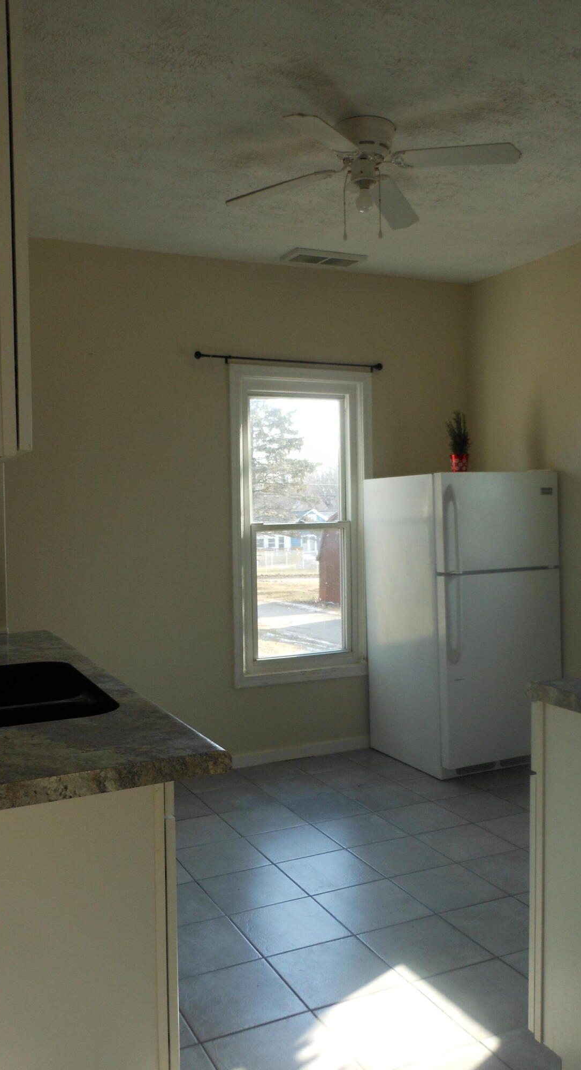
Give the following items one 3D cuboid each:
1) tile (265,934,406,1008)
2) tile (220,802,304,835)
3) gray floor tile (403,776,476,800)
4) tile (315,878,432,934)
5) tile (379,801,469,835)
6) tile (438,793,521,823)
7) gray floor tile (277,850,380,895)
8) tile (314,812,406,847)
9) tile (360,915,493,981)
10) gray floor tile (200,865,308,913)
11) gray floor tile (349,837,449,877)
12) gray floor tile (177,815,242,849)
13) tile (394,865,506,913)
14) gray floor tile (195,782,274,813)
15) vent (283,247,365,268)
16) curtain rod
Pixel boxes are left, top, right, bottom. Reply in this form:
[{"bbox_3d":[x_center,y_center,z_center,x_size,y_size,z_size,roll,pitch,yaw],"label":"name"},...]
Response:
[{"bbox_3d":[0.128,1.256,2.489,0.303,0.010,0.303,-2,2,-25],"label":"tile"},{"bbox_3d":[-0.117,1.229,3.730,0.303,0.010,0.303,-2,2,-25],"label":"tile"},{"bbox_3d":[0.717,1.211,4.140,0.303,0.010,0.303,-2,2,-25],"label":"gray floor tile"},{"bbox_3d":[0.272,1.237,2.881,0.302,0.010,0.302,-1,2,-25],"label":"tile"},{"bbox_3d":[0.570,1.224,3.730,0.303,0.010,0.303,-2,2,-25],"label":"tile"},{"bbox_3d":[0.836,1.205,3.824,0.302,0.010,0.302,-1,2,-25],"label":"tile"},{"bbox_3d":[0.144,1.239,3.175,0.303,0.010,0.303,-2,2,-25],"label":"gray floor tile"},{"bbox_3d":[0.292,1.232,3.599,0.303,0.010,0.303,-2,2,-25],"label":"tile"},{"bbox_3d":[0.406,1.248,2.619,0.303,0.010,0.303,-2,2,-25],"label":"tile"},{"bbox_3d":[-0.134,1.238,3.026,0.302,0.010,0.302,-1,2,-25],"label":"gray floor tile"},{"bbox_3d":[0.423,1.236,3.321,0.303,0.010,0.303,-2,2,-25],"label":"gray floor tile"},{"bbox_3d":[-0.395,1.237,3.600,0.303,0.010,0.303,-2,2,-25],"label":"gray floor tile"},{"bbox_3d":[0.547,1.230,3.012,0.302,0.010,0.302,-1,2,-25],"label":"tile"},{"bbox_3d":[-0.248,1.224,4.008,0.303,0.010,0.303,-2,2,-25],"label":"gray floor tile"},{"bbox_3d":[0.175,-1.411,4.388,0.401,0.025,0.220,-2,2,-25],"label":"vent"},{"bbox_3d":[0.008,-0.902,4.555,1.088,0.055,0.080,-2,2,-25],"label":"curtain rod"}]

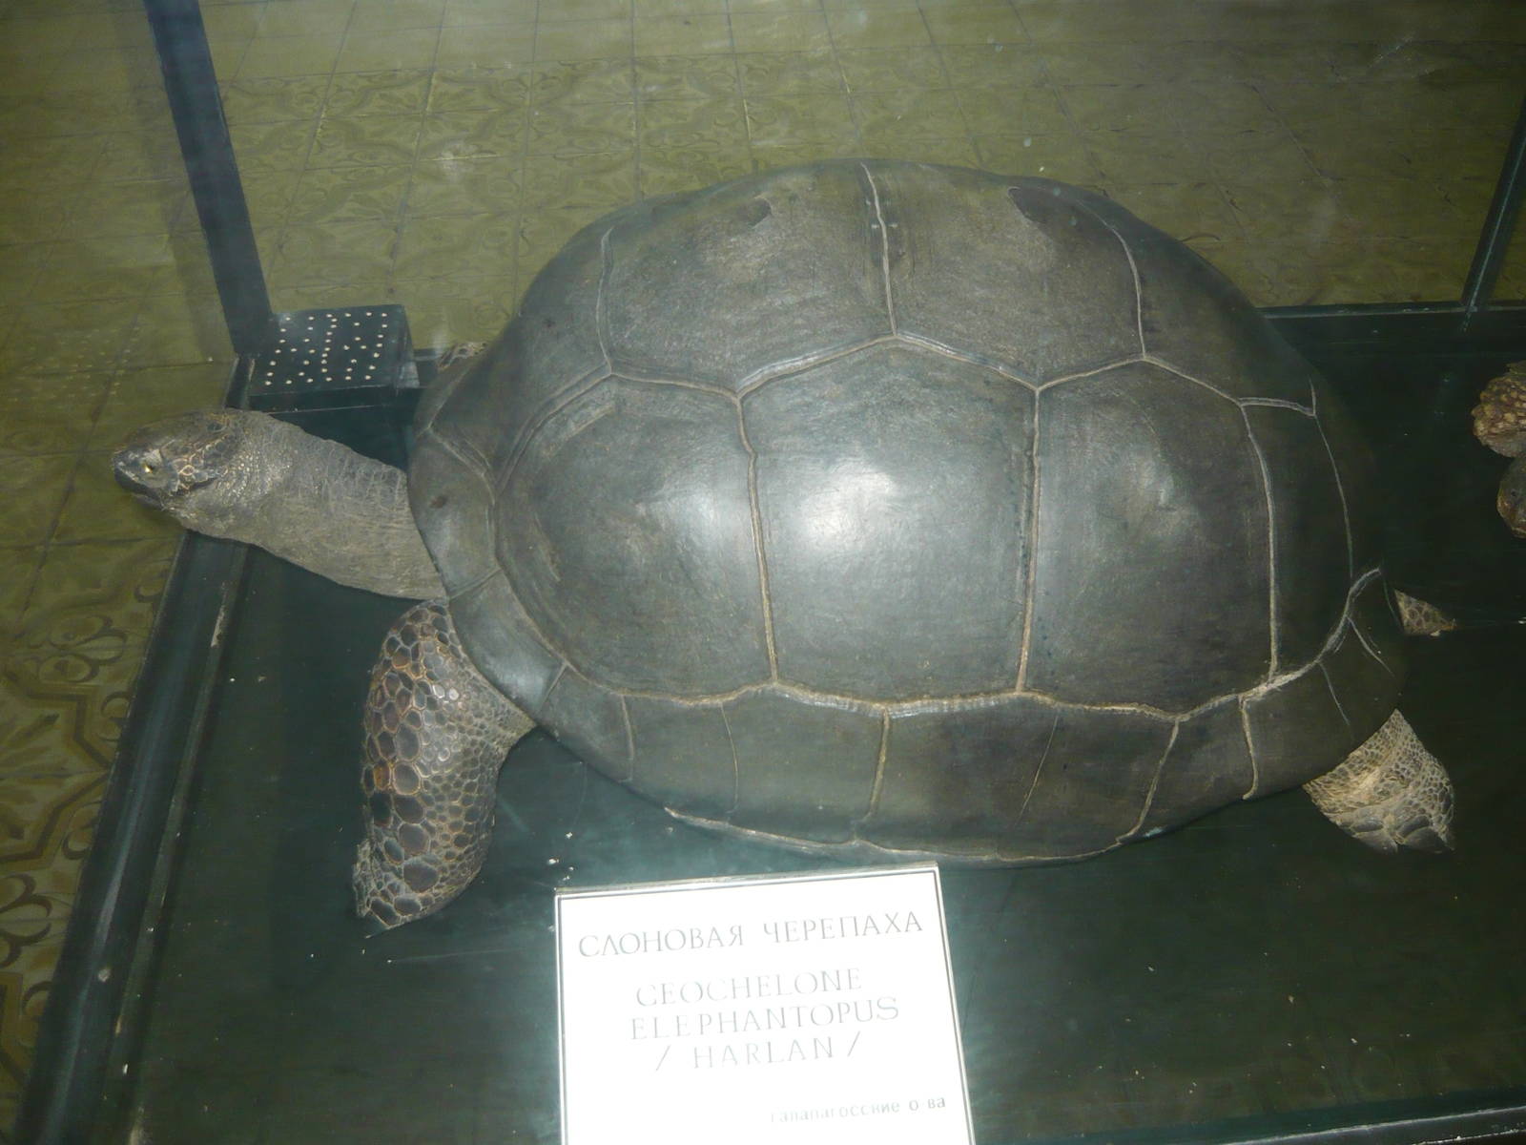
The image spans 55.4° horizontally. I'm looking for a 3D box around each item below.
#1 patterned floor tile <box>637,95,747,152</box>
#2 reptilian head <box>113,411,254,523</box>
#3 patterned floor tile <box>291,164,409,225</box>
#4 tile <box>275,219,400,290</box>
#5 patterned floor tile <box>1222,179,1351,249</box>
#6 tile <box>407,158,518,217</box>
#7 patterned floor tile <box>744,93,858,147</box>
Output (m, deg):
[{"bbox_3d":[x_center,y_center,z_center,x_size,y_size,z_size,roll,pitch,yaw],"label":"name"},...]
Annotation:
[{"bbox_3d":[-0.129,-0.833,2.719,0.200,0.012,0.200,-3,43,-3],"label":"patterned floor tile"},{"bbox_3d":[-0.551,-0.100,1.381,0.135,0.105,0.100,-3,43,-3],"label":"reptilian head"},{"bbox_3d":[-0.718,-0.652,2.534,0.200,0.012,0.200,-3,43,-3],"label":"patterned floor tile"},{"bbox_3d":[-0.700,-0.515,2.387,0.200,0.012,0.200,-3,43,-3],"label":"tile"},{"bbox_3d":[0.879,-0.598,2.451,0.200,0.012,0.200,-3,43,-3],"label":"patterned floor tile"},{"bbox_3d":[-0.523,-0.668,2.548,0.200,0.012,0.200,-3,43,-3],"label":"tile"},{"bbox_3d":[0.072,-0.842,2.725,0.200,0.012,0.200,-3,43,-3],"label":"patterned floor tile"}]

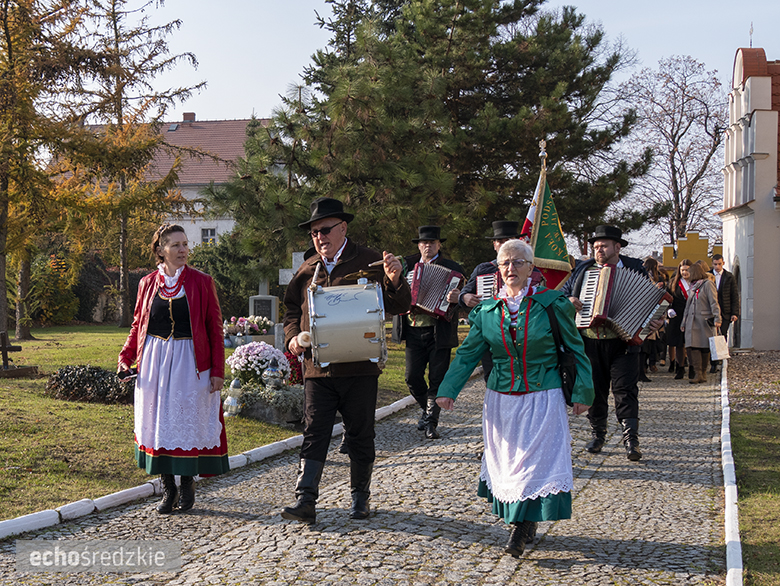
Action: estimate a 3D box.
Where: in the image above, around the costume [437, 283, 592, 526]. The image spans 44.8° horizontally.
[{"bbox_3d":[0.632,0.557,4.730,0.760,1.190,0.500,0,0,16],"label":"costume"}]

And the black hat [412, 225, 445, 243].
[{"bbox_3d":[0.348,-0.516,8.380,0.290,0.145,0.310,1,0,12],"label":"black hat"}]

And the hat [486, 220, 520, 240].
[{"bbox_3d":[0.910,-0.488,7.400,0.300,0.140,0.340,3,0,17],"label":"hat"}]

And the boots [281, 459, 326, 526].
[{"bbox_3d":[-0.487,1.098,5.240,0.125,0.365,0.300,2,-9,33],"label":"boots"}]

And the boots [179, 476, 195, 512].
[{"bbox_3d":[-1.190,1.152,5.550,0.100,0.250,0.260,0,0,-3],"label":"boots"}]

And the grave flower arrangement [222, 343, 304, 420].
[{"bbox_3d":[-1.306,0.906,9.700,0.800,0.760,0.700,0,0,19],"label":"grave flower arrangement"}]

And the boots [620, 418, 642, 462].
[{"bbox_3d":[1.854,1.132,7.270,0.130,0.335,0.300,1,-5,12],"label":"boots"}]

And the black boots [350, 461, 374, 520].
[{"bbox_3d":[-0.164,1.124,5.530,0.125,0.370,0.290,0,0,6],"label":"black boots"}]

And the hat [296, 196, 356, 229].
[{"bbox_3d":[-0.357,-0.445,5.330,0.280,0.145,0.320,-4,8,30],"label":"hat"}]

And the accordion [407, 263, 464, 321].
[{"bbox_3d":[0.374,-0.009,8.150,0.480,0.430,0.230,13,-2,19],"label":"accordion"}]

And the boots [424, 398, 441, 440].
[{"bbox_3d":[0.381,1.113,8.400,0.125,0.380,0.290,0,0,0],"label":"boots"}]

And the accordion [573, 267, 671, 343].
[{"bbox_3d":[1.784,0.088,7.220,0.700,0.550,0.300,15,0,14],"label":"accordion"}]

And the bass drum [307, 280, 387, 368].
[{"bbox_3d":[-0.230,0.170,5.120,0.400,0.450,0.450,4,0,-3],"label":"bass drum"}]

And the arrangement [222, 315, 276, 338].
[{"bbox_3d":[-2.944,0.697,19.700,1.020,0.480,0.600,0,0,3],"label":"arrangement"}]

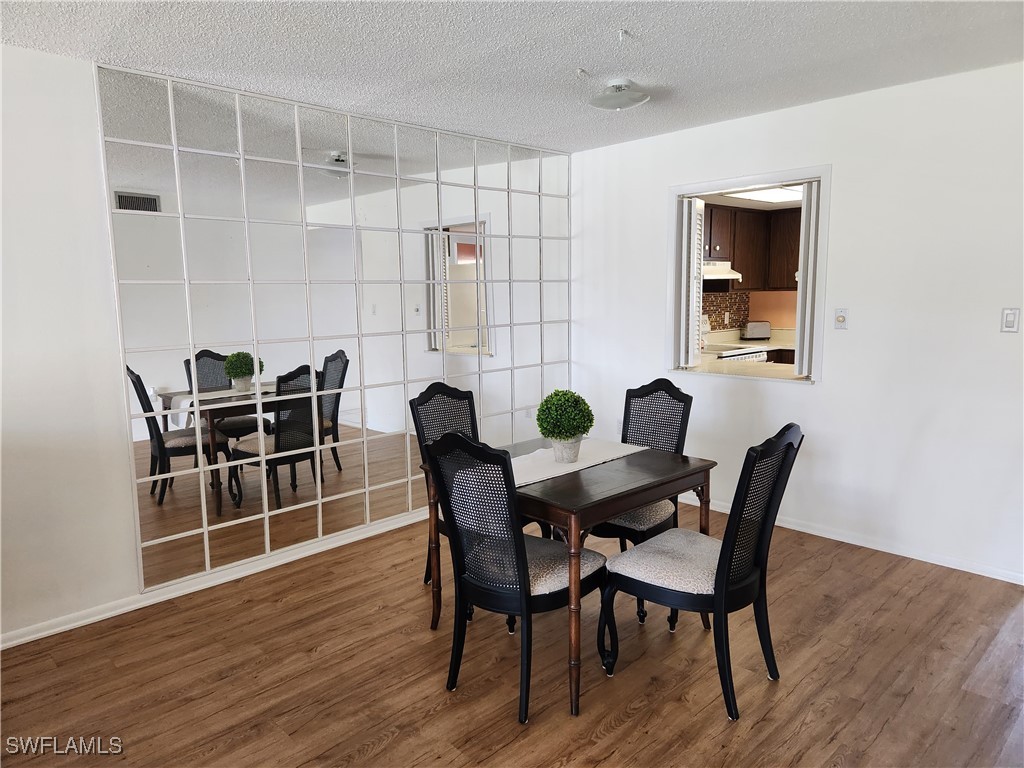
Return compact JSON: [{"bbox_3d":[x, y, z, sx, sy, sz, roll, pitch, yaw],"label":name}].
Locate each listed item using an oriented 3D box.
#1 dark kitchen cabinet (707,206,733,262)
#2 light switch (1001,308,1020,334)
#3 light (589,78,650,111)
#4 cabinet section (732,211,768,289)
[{"bbox_3d":[1.638,-1.335,6.066,0.750,0.488,0.325,-9,11,-44],"label":"dark kitchen cabinet"},{"bbox_3d":[2.349,-0.299,3.209,0.012,0.114,0.070,-9,11,-44],"label":"light switch"},{"bbox_3d":[0.512,-1.390,3.298,0.300,0.140,0.300,-1,8,0],"label":"light"},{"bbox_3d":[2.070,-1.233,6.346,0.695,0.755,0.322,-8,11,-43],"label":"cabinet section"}]

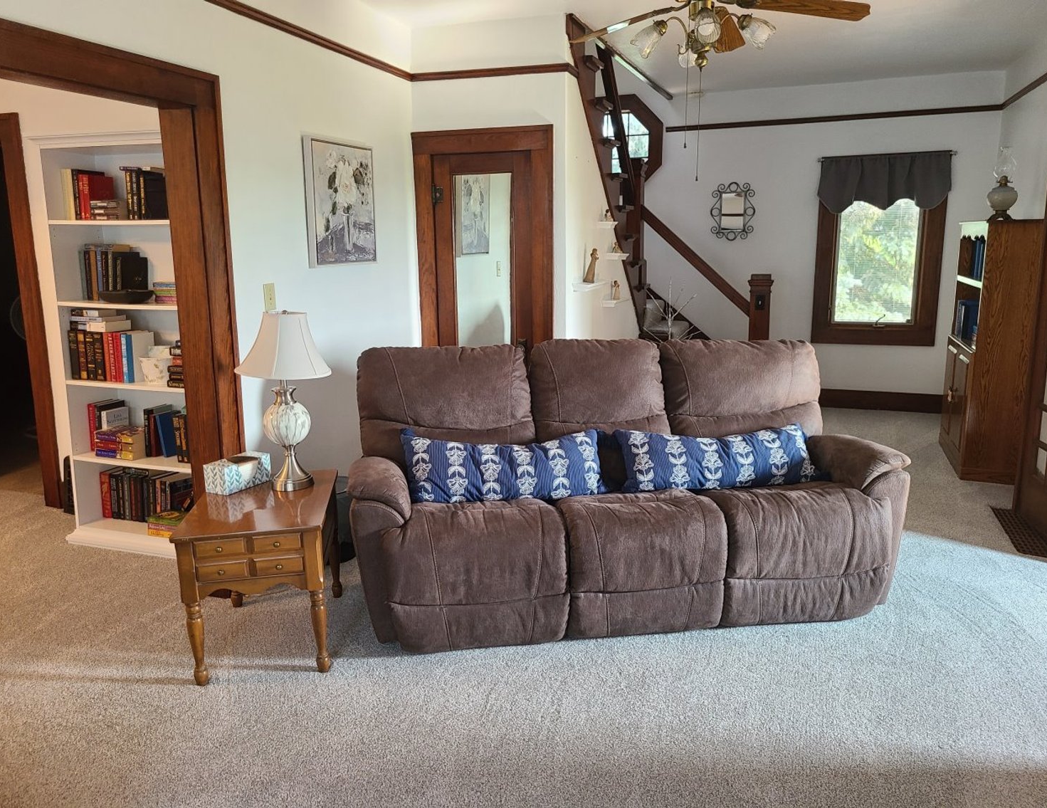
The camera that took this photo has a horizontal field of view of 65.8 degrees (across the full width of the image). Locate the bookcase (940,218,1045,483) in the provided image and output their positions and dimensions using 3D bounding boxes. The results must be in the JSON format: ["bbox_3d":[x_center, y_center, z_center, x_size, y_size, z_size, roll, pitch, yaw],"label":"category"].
[{"bbox_3d":[3.086,-0.386,5.331,0.357,1.592,0.965,4,12,19],"label":"bookcase"}]

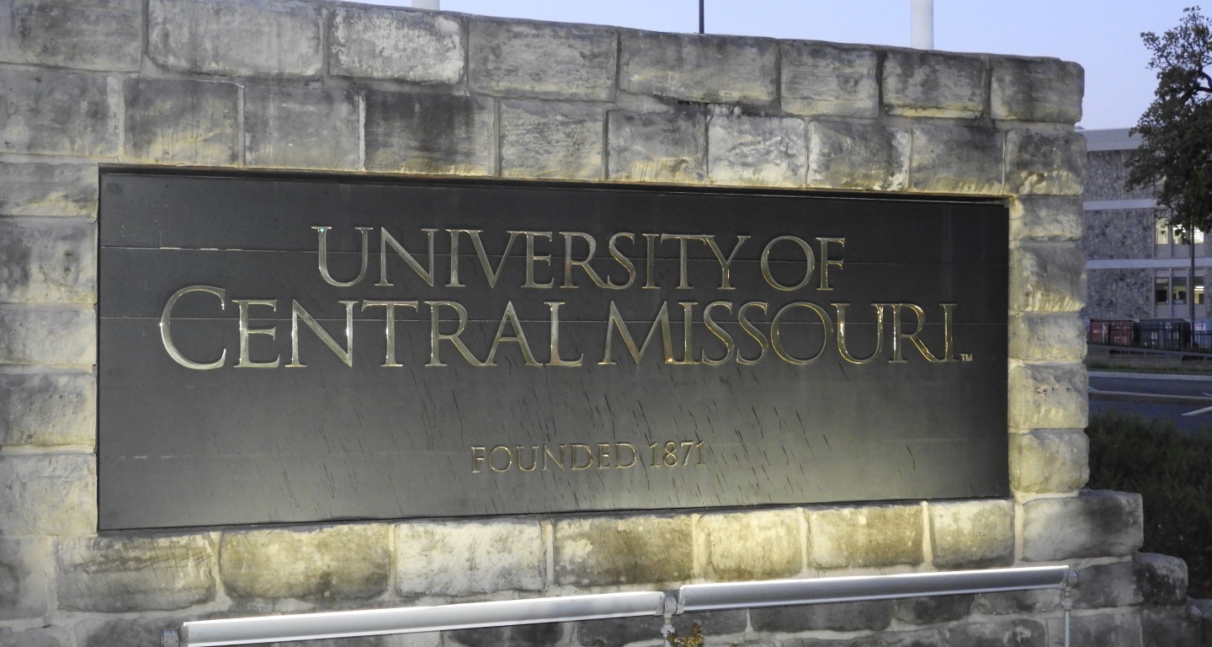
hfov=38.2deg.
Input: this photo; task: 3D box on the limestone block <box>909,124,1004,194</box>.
[{"bbox_3d":[1.591,-0.762,8.309,0.516,0.306,0.280,0,-1,-22],"label":"limestone block"}]

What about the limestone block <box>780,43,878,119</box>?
[{"bbox_3d":[0.967,-1.096,8.031,0.501,0.319,0.300,0,-1,-21],"label":"limestone block"}]

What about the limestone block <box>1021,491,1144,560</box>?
[{"bbox_3d":[2.448,1.070,9.312,0.756,0.327,0.300,0,-1,-20],"label":"limestone block"}]

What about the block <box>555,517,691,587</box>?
[{"bbox_3d":[0.025,0.923,7.213,0.611,0.265,0.260,0,0,-23],"label":"block"}]

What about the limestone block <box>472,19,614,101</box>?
[{"bbox_3d":[-0.314,-1.113,7.538,0.657,0.322,0.280,0,-1,-22],"label":"limestone block"}]

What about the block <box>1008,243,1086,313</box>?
[{"bbox_3d":[2.045,-0.213,8.446,0.437,0.331,0.320,0,-1,-21],"label":"block"}]

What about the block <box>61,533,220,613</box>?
[{"bbox_3d":[-1.746,0.897,6.463,0.562,0.259,0.260,0,0,-23],"label":"block"}]

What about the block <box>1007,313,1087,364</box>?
[{"bbox_3d":[2.088,0.074,8.493,0.377,0.238,0.280,0,-1,-22],"label":"block"}]

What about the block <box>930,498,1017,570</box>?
[{"bbox_3d":[1.656,0.981,8.295,0.469,0.299,0.280,0,-1,-22],"label":"block"}]

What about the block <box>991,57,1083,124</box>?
[{"bbox_3d":[2.192,-1.206,9.237,0.564,0.335,0.300,0,-1,-20],"label":"block"}]

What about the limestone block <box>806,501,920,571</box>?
[{"bbox_3d":[1.135,0.965,8.069,0.601,0.278,0.300,0,-1,-21],"label":"limestone block"}]

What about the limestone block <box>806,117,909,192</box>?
[{"bbox_3d":[1.098,-0.760,8.077,0.537,0.306,0.300,0,-1,-21],"label":"limestone block"}]

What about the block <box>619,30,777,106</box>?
[{"bbox_3d":[0.359,-1.115,7.813,0.762,0.304,0.280,0,-1,-22],"label":"block"}]

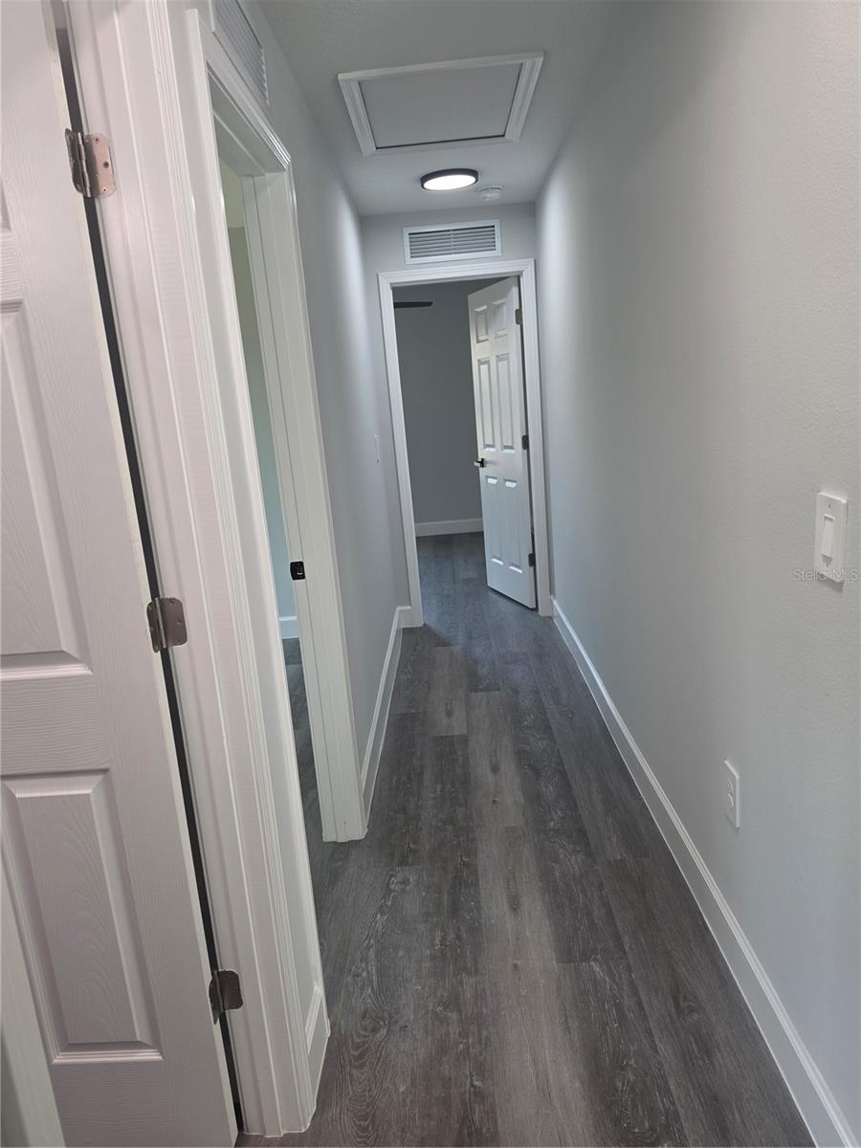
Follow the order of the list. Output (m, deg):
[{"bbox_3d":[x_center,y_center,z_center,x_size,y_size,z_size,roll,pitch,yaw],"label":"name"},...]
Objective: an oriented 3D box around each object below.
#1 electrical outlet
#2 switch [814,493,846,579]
[{"bbox_3d":[0.722,0.529,1.833,0.010,0.124,0.077,-5,14,1],"label":"electrical outlet"},{"bbox_3d":[0.658,-0.060,1.260,0.012,0.125,0.079,-5,14,1],"label":"switch"}]

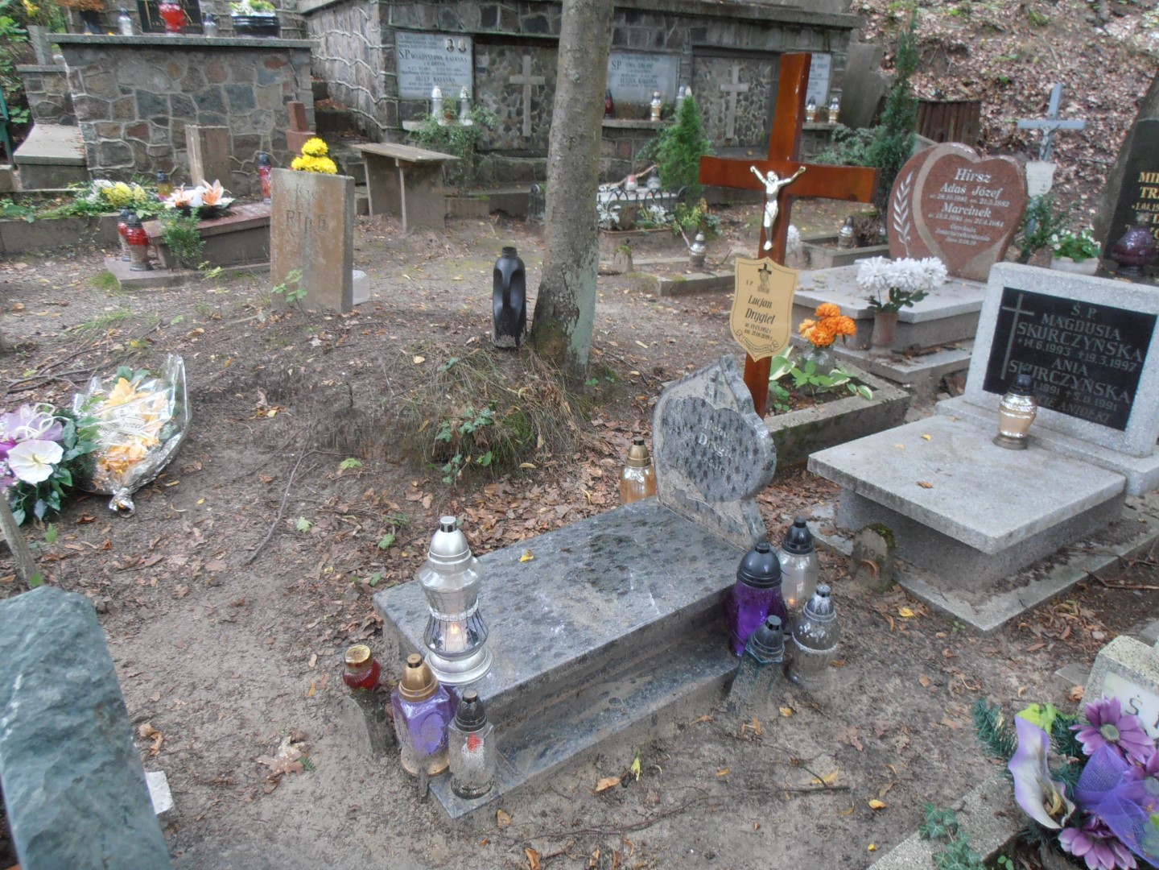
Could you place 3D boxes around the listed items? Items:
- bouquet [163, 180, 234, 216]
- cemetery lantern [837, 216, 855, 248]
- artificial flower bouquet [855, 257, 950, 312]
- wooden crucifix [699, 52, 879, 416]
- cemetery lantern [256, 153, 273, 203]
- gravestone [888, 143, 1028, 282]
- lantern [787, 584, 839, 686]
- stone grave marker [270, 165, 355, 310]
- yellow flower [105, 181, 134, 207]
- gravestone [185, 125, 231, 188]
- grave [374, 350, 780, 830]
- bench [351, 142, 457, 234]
[{"bbox_3d":[-2.203,-1.360,4.650,0.360,0.200,0.270,-8,25,-23],"label":"bouquet"},{"bbox_3d":[1.815,-1.373,5.450,0.115,0.215,0.115,8,22,18],"label":"cemetery lantern"},{"bbox_3d":[1.550,-0.730,3.870,0.410,0.240,0.270,9,22,21],"label":"artificial flower bouquet"},{"bbox_3d":[0.718,-0.669,2.999,0.700,1.352,0.065,21,29,39],"label":"wooden crucifix"},{"bbox_3d":[-2.125,-1.741,5.450,0.100,0.340,0.100,-8,22,-21],"label":"cemetery lantern"},{"bbox_3d":[2.105,-1.255,4.472,0.100,0.710,0.780,-11,23,-28],"label":"gravestone"},{"bbox_3d":[0.578,0.476,1.953,0.120,0.252,0.120,2,23,0],"label":"lantern"},{"bbox_3d":[-1.271,-0.915,3.833,0.354,0.629,0.115,9,19,4],"label":"stone grave marker"},{"bbox_3d":[-2.859,-1.496,5.000,0.160,0.145,0.150,-10,26,-27],"label":"yellow flower"},{"bbox_3d":[-2.709,-2.011,5.900,0.240,0.510,0.250,-19,28,-41],"label":"gravestone"},{"bbox_3d":[0.029,0.242,1.884,1.042,0.705,0.542,-15,29,-33],"label":"grave"},{"bbox_3d":[-1.195,-1.712,5.537,0.360,0.450,1.300,-12,26,-29],"label":"bench"}]

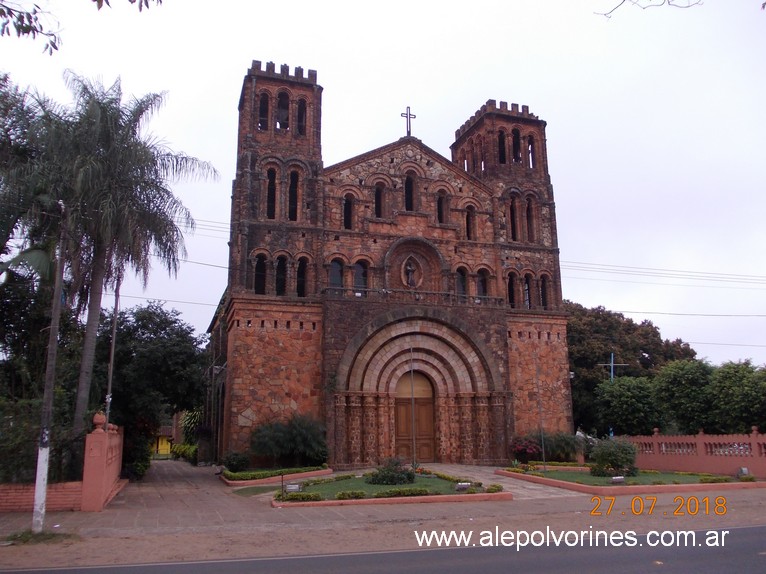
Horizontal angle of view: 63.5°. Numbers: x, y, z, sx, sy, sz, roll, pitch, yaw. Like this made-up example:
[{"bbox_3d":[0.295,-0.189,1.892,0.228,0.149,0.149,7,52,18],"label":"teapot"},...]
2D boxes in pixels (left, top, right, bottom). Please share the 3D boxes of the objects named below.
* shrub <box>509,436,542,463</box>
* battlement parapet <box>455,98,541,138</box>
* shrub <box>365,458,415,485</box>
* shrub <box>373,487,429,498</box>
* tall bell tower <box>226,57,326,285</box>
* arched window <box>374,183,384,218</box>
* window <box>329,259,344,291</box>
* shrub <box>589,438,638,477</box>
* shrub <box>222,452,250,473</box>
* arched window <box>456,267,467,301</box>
[{"bbox_3d":[5.272,6.035,22.980,1.150,0.951,1.000,3,-12,-18],"label":"shrub"},{"bbox_3d":[5.213,-7.397,28.650,2.500,0.650,3.500,3,-12,-18],"label":"battlement parapet"},{"bbox_3d":[0.191,6.509,22.043,1.650,0.870,1.400,1,-14,-8],"label":"shrub"},{"bbox_3d":[0.460,5.459,16.588,1.450,0.280,0.450,1,-14,-8],"label":"shrub"},{"bbox_3d":[-5.603,-5.000,31.845,4.200,11.450,4.300,3,-14,-19],"label":"tall bell tower"},{"bbox_3d":[-0.179,-4.412,31.590,0.540,1.920,0.300,3,-14,-19],"label":"arched window"},{"bbox_3d":[-1.976,-0.467,26.676,0.584,1.561,0.280,4,-12,-18],"label":"window"},{"bbox_3d":[7.108,5.262,19.263,1.500,1.120,1.450,-5,-14,19],"label":"shrub"},{"bbox_3d":[-5.888,6.990,24.963,1.150,0.920,1.100,2,-13,-13],"label":"shrub"},{"bbox_3d":[3.078,-0.092,24.791,0.470,1.420,0.300,3,-12,-18],"label":"arched window"}]

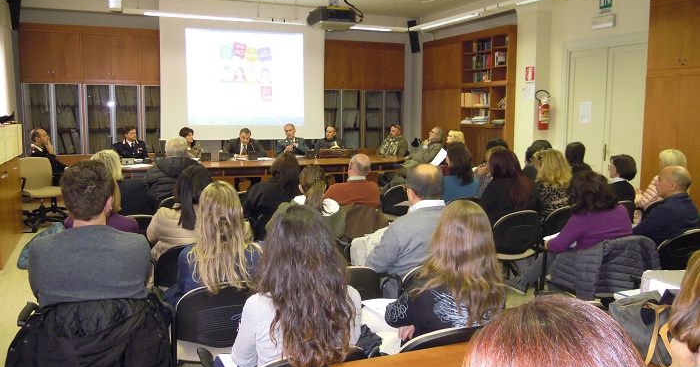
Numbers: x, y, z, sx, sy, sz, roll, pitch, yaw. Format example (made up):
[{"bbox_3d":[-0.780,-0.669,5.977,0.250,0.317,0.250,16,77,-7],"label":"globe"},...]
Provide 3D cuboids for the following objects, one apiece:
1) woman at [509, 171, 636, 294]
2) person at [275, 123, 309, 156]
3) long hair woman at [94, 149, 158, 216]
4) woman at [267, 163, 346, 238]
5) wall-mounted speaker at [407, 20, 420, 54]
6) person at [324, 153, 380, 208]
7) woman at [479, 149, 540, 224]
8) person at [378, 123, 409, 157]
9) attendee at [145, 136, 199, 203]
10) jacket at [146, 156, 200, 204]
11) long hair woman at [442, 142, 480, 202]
[{"bbox_3d":[1.201,0.481,3.590,0.580,1.210,0.950,-3,8,-22],"label":"woman"},{"bbox_3d":[-0.940,-0.286,9.102,0.540,1.300,0.800,-2,8,-14],"label":"person"},{"bbox_3d":[-1.632,0.347,4.112,0.520,1.223,0.780,-3,8,-25],"label":"long hair woman"},{"bbox_3d":[-0.323,0.455,3.762,0.500,1.210,0.800,-3,8,-22],"label":"woman"},{"bbox_3d":[1.312,-3.001,11.647,0.160,0.660,0.150,4,22,27],"label":"wall-mounted speaker"},{"bbox_3d":[-0.032,0.343,4.465,0.550,1.180,0.780,-1,7,-13],"label":"person"},{"bbox_3d":[1.030,0.350,4.445,0.500,1.252,0.820,-5,9,-34],"label":"woman"},{"bbox_3d":[0.728,-0.410,10.286,0.550,1.283,0.700,5,8,33],"label":"person"},{"bbox_3d":[-1.645,0.195,5.319,0.560,1.307,0.820,-3,8,-22],"label":"attendee"},{"bbox_3d":[-1.604,0.071,5.139,0.550,0.680,0.420,-3,8,-22],"label":"jacket"},{"bbox_3d":[0.829,0.236,5.138,0.500,1.244,0.780,-4,8,-35],"label":"long hair woman"}]

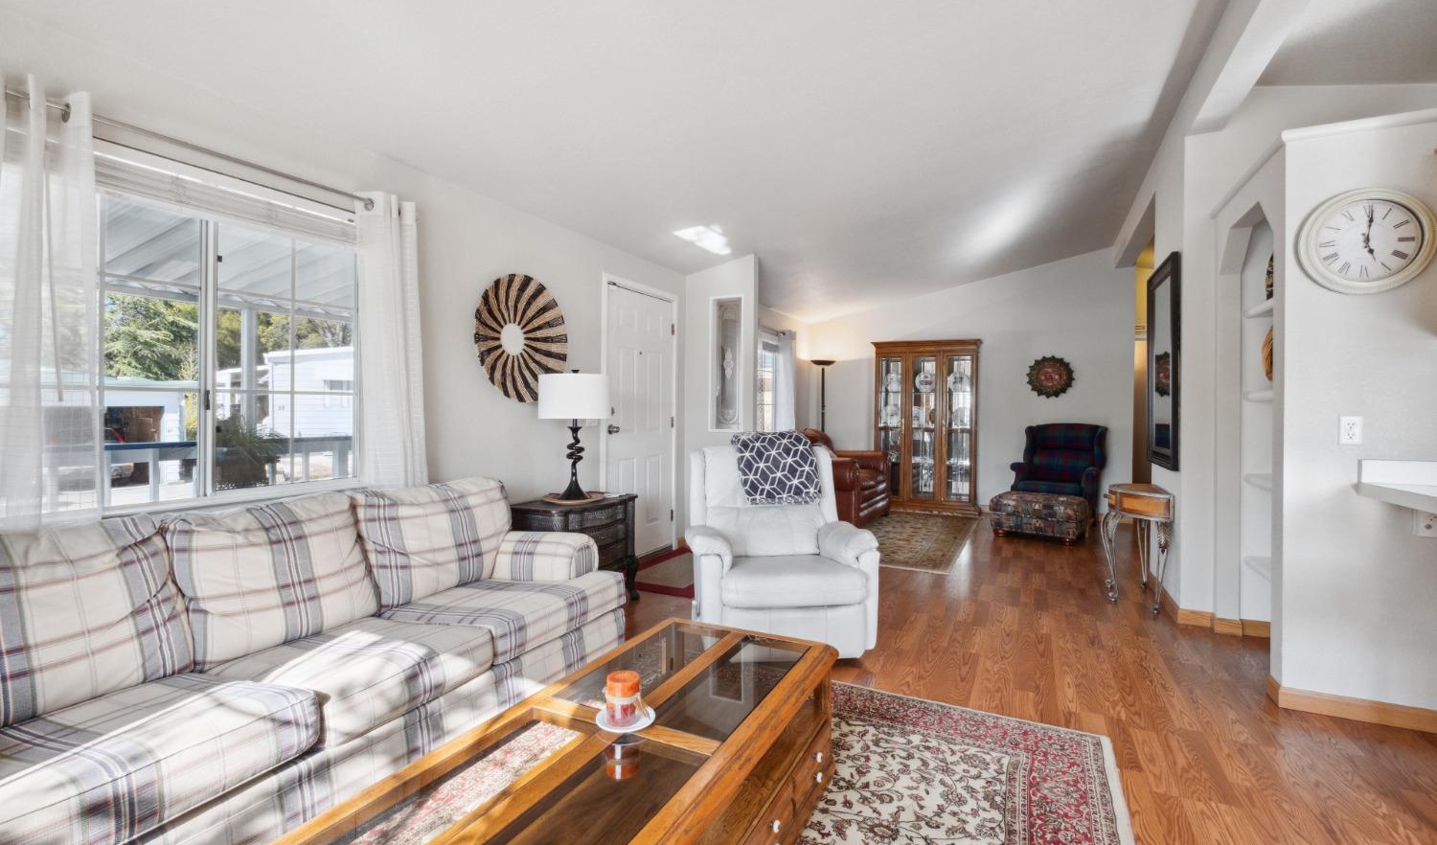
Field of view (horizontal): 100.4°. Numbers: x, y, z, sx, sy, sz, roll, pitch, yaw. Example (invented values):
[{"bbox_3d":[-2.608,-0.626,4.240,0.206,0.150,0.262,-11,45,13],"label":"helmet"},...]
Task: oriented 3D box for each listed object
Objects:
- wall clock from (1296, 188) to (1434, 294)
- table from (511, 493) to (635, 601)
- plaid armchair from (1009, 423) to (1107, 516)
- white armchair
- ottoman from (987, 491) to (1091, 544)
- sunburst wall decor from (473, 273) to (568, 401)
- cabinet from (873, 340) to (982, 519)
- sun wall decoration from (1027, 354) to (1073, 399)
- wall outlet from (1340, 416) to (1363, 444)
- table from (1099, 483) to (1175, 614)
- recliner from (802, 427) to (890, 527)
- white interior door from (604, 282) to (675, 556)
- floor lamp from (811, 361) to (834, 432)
[{"bbox_3d":[2.439,-0.685,2.267,0.395,0.395,0.055,0,0,27],"label":"wall clock"},{"bbox_3d":[-0.835,0.793,3.570,0.410,0.660,0.650,1,1,27],"label":"table"},{"bbox_3d":[3.632,0.571,6.389,0.800,1.100,0.830,1,1,40],"label":"plaid armchair"},{"bbox_3d":[0.290,0.639,3.300,0.910,0.980,0.930,0,1,-6],"label":"white armchair"},{"bbox_3d":[3.138,0.917,5.868,0.730,0.410,0.540,1,1,41],"label":"ottoman"},{"bbox_3d":[-1.145,-0.484,3.460,0.090,0.730,0.730,1,1,27],"label":"sunburst wall decor"},{"bbox_3d":[2.585,0.068,7.472,1.255,2.085,0.380,0,0,27],"label":"cabinet"},{"bbox_3d":[3.869,-0.527,6.983,0.505,0.505,0.045,0,0,27],"label":"sun wall decoration"},{"bbox_3d":[2.430,0.031,2.299,0.070,0.113,0.010,0,0,27],"label":"wall outlet"},{"bbox_3d":[2.660,0.767,3.810,0.310,0.700,0.600,1,1,29],"label":"table"},{"bbox_3d":[1.240,0.550,6.550,0.960,1.000,0.970,1,1,31],"label":"recliner"},{"bbox_3d":[-0.607,0.020,4.750,0.050,2.060,0.905,0,0,27],"label":"white interior door"},{"bbox_3d":[1.315,0.127,7.480,0.300,1.800,0.300,0,1,10],"label":"floor lamp"}]

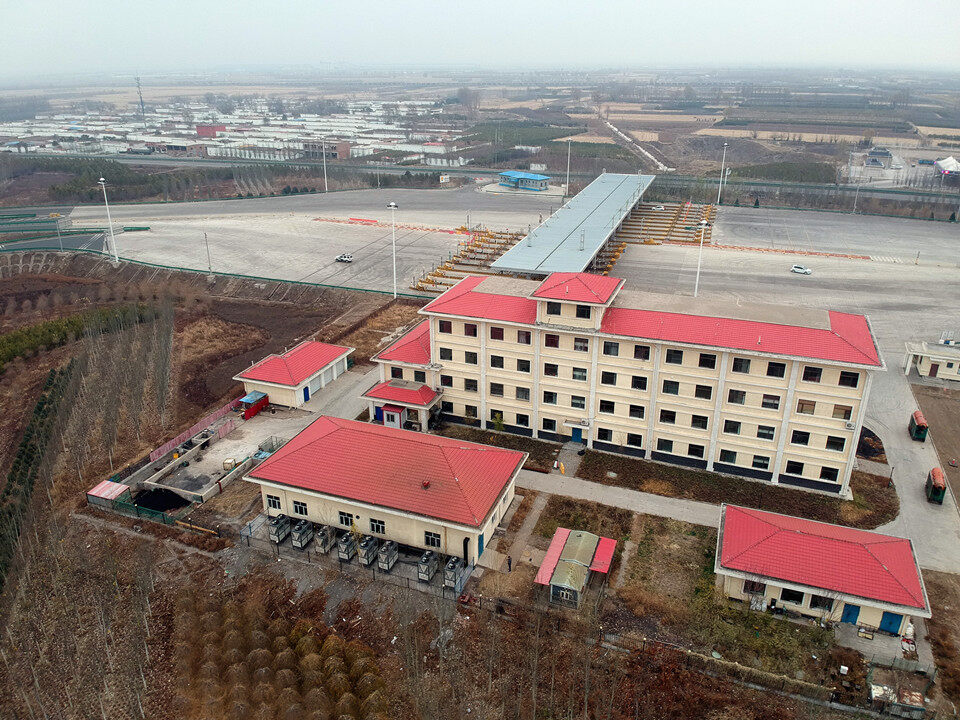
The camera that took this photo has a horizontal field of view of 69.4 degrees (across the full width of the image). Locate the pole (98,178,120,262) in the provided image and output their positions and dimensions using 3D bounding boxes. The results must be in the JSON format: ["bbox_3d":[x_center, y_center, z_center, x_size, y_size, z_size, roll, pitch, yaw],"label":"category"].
[{"bbox_3d":[-88.029,-32.660,164.501,2.100,20.020,2.100,8,25,20],"label":"pole"}]

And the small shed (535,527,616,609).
[{"bbox_3d":[9.151,19.358,64.941,5.900,2.400,8.500,8,24,19],"label":"small shed"}]

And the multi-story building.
[{"bbox_3d":[15.597,-0.808,86.906,58.940,20.020,18.900,8,25,20],"label":"multi-story building"}]

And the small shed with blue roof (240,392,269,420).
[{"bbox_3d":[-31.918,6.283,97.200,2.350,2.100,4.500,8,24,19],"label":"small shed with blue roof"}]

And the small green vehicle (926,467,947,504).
[{"bbox_3d":[50.255,14.024,76.382,1.260,2.370,3.210,10,24,24],"label":"small green vehicle"}]

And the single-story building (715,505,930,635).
[{"bbox_3d":[29.602,17.853,61.487,16.170,5.320,10.430,8,25,20],"label":"single-story building"}]

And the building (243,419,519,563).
[{"bbox_3d":[-9.497,11.838,73.650,26.180,7.700,14.630,8,25,20],"label":"building"}]

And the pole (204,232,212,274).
[{"bbox_3d":[-61.311,-23.933,156.674,0.700,9.520,0.700,8,25,20],"label":"pole"}]

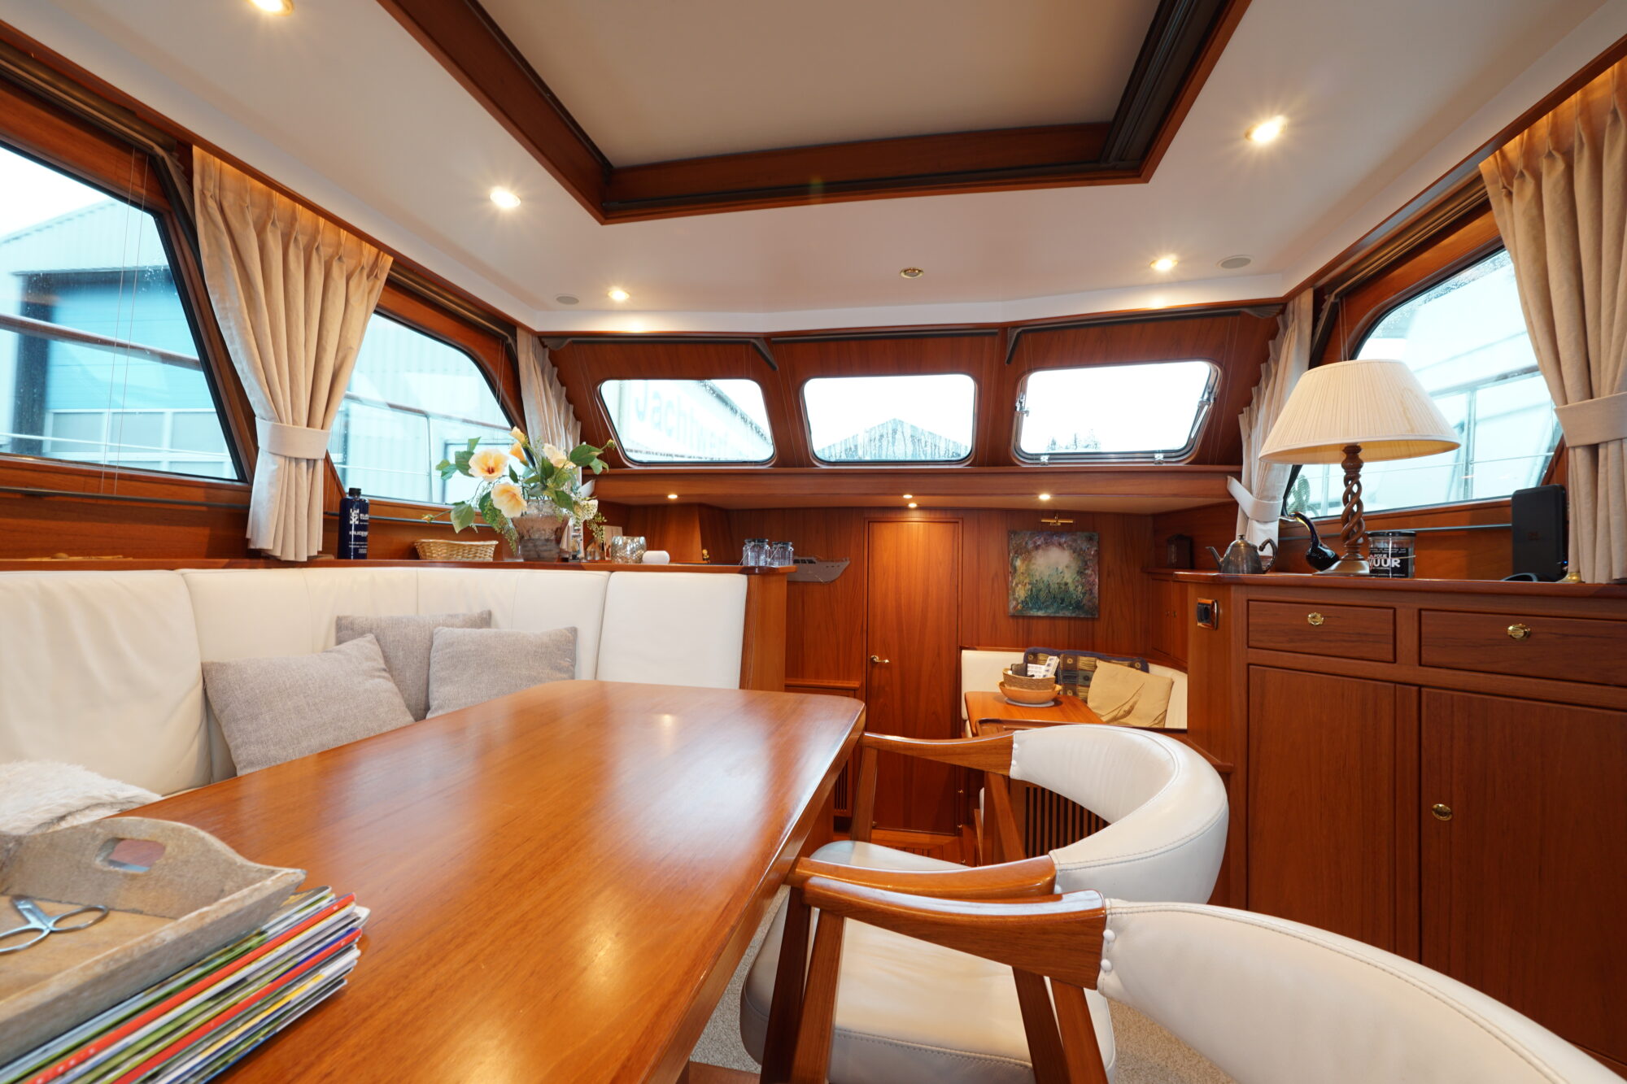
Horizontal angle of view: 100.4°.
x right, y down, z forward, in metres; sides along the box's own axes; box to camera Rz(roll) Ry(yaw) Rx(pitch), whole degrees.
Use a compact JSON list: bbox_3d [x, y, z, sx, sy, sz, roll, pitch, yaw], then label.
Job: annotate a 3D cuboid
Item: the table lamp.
[{"bbox_3d":[1.330,-0.172,1.672,0.380,0.515,0.380,1,-1,10],"label":"table lamp"}]

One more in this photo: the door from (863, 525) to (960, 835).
[{"bbox_3d":[0.569,0.759,3.881,0.530,1.769,0.040,1,-1,10],"label":"door"}]

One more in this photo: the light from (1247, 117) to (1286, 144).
[{"bbox_3d":[1.069,-0.973,1.601,0.080,0.020,0.080,1,-1,10],"label":"light"}]

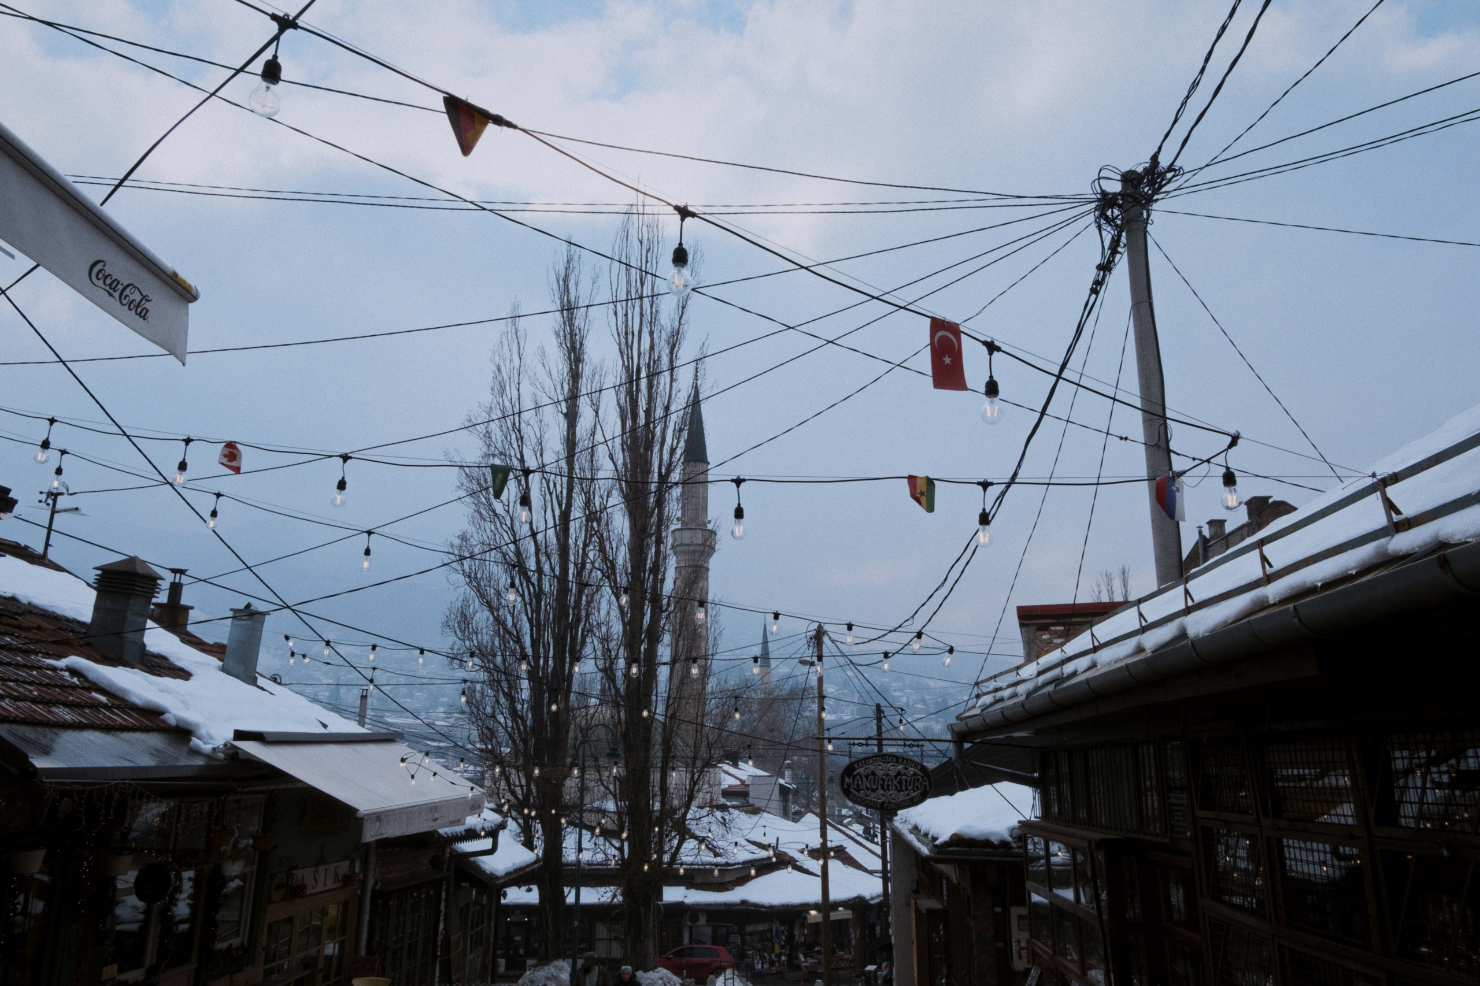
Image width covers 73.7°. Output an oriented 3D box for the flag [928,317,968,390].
[{"bbox_3d":[0.576,-0.386,2.740,0.105,0.213,0.040,3,-16,-12],"label":"flag"}]

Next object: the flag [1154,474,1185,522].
[{"bbox_3d":[1.506,0.018,3.460,0.110,0.170,0.045,-4,-15,17],"label":"flag"}]

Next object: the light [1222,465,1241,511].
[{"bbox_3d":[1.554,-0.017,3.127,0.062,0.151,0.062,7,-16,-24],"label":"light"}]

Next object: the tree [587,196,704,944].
[{"bbox_3d":[-2.776,1.922,29.425,3.800,23.500,3.700,1,-14,0],"label":"tree"}]

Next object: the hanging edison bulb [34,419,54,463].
[{"bbox_3d":[-3.676,-0.274,5.219,0.066,0.250,0.062,-4,-15,17],"label":"hanging edison bulb"}]

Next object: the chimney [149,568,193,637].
[{"bbox_3d":[-8.516,1.649,14.800,0.390,0.970,0.390,-1,-16,2],"label":"chimney"}]

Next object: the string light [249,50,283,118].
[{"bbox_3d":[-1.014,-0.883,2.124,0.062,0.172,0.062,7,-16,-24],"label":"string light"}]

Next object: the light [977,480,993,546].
[{"bbox_3d":[0.904,0.073,3.637,0.066,0.257,0.062,-4,-15,17],"label":"light"}]

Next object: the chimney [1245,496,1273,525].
[{"bbox_3d":[11.563,0.400,22.000,0.470,0.660,0.470,-1,-14,5],"label":"chimney"}]

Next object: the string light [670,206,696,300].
[{"bbox_3d":[-0.144,-0.602,2.457,0.066,0.252,0.062,1,-14,0],"label":"string light"}]

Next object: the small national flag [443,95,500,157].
[{"bbox_3d":[-0.624,-0.845,2.270,0.115,0.150,0.040,-1,-16,5],"label":"small national flag"}]

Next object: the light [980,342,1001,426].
[{"bbox_3d":[0.709,-0.310,2.780,0.062,0.250,0.062,0,-16,0],"label":"light"}]

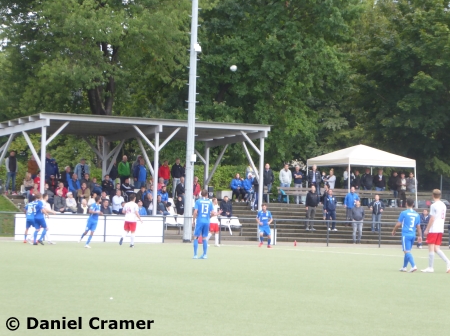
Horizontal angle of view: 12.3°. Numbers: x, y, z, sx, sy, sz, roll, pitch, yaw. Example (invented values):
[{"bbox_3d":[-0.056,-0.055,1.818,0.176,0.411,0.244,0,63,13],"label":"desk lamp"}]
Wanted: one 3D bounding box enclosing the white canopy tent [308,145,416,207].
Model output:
[{"bbox_3d":[5.950,0.314,90.700,3.400,2.700,3.400,2,-1,-29],"label":"white canopy tent"}]

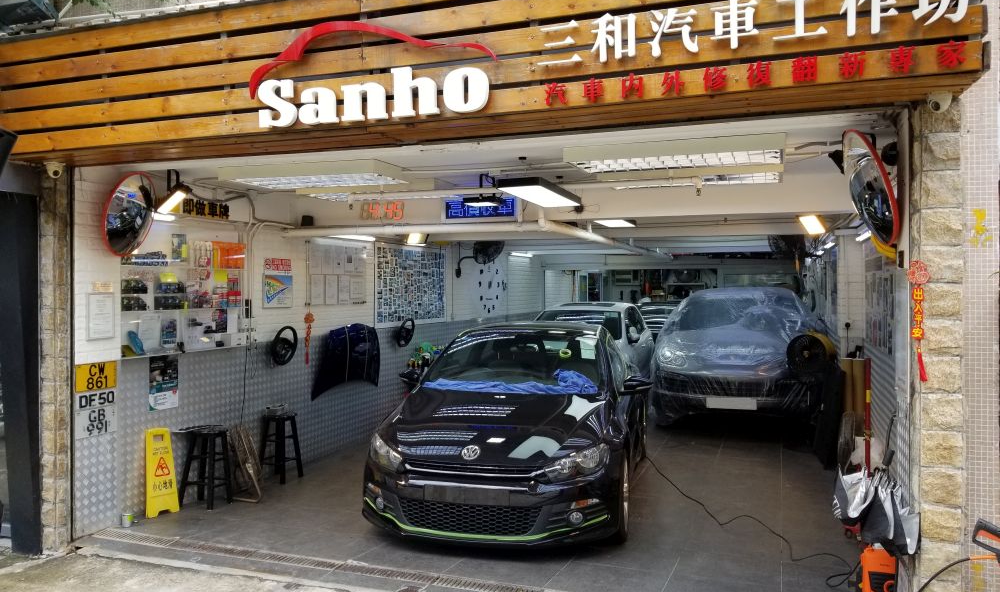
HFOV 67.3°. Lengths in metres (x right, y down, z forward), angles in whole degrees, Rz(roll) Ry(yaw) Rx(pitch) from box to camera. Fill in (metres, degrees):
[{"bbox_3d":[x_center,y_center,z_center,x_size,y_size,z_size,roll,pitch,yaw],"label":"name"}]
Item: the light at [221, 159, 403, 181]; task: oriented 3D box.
[{"bbox_3d":[-1.382,-0.879,5.513,1.240,0.095,0.440,0,0,21],"label":"light"}]

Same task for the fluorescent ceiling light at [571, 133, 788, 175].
[{"bbox_3d":[1.062,-0.843,4.539,1.233,0.084,0.563,0,1,20],"label":"fluorescent ceiling light"}]

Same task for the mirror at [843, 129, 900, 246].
[{"bbox_3d":[1.780,-0.522,3.661,0.130,0.610,0.610,-21,-6,14],"label":"mirror"}]

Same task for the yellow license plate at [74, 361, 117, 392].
[{"bbox_3d":[-2.758,0.555,5.134,0.012,0.180,0.325,0,0,21],"label":"yellow license plate"}]

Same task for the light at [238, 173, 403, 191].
[{"bbox_3d":[-1.295,-0.846,5.325,1.216,0.089,0.562,0,1,19],"label":"light"}]

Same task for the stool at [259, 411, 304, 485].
[{"bbox_3d":[-1.960,1.338,6.690,0.310,0.590,0.310,0,1,20],"label":"stool"}]

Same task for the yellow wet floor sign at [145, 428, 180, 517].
[{"bbox_3d":[-2.543,1.315,5.637,0.060,0.640,0.265,-5,-3,38],"label":"yellow wet floor sign"}]

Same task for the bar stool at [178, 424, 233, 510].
[{"bbox_3d":[-2.302,1.335,5.883,0.320,0.600,0.320,0,0,21],"label":"bar stool"}]

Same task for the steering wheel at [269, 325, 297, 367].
[{"bbox_3d":[-1.994,0.458,6.950,0.110,0.370,0.370,12,5,19],"label":"steering wheel"}]

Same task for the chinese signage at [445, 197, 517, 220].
[{"bbox_3d":[-0.167,-0.750,6.439,0.700,0.205,0.060,0,0,21],"label":"chinese signage"}]

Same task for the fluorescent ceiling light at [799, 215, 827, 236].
[{"bbox_3d":[2.884,-0.661,6.907,0.080,0.220,0.230,-44,18,-20],"label":"fluorescent ceiling light"}]

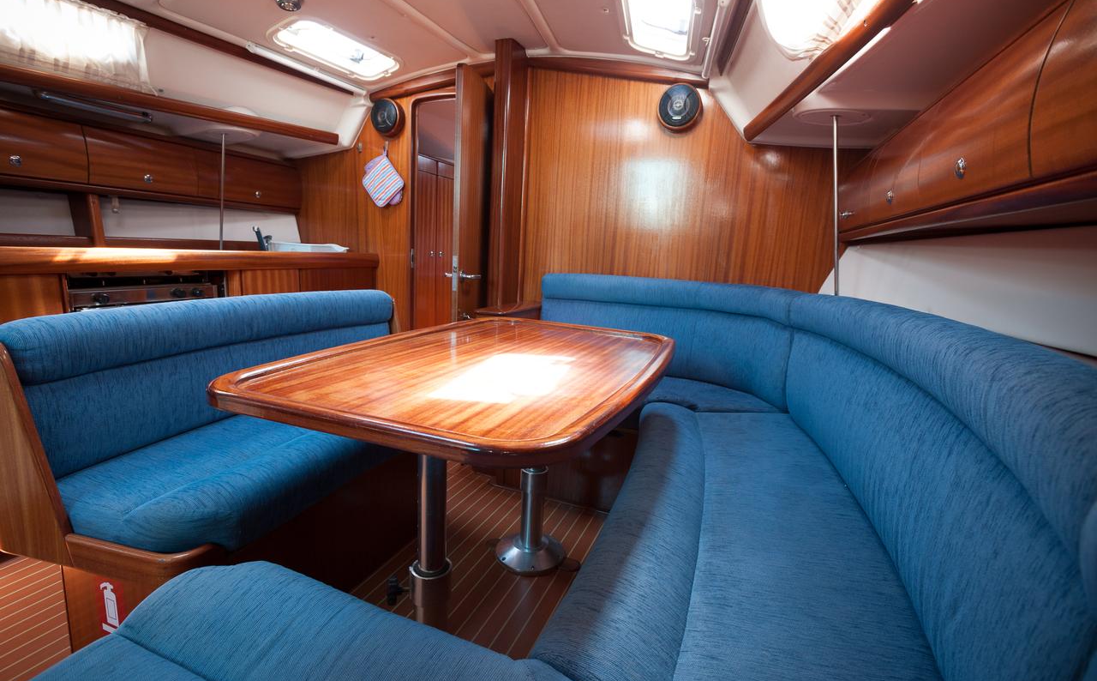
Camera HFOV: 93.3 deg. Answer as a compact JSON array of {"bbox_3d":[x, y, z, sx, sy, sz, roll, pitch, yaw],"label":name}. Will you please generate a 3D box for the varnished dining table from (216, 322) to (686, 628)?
[{"bbox_3d":[-0.143,0.394,1.397,0.797,0.738,1.140,7,12,21],"label":"varnished dining table"}]

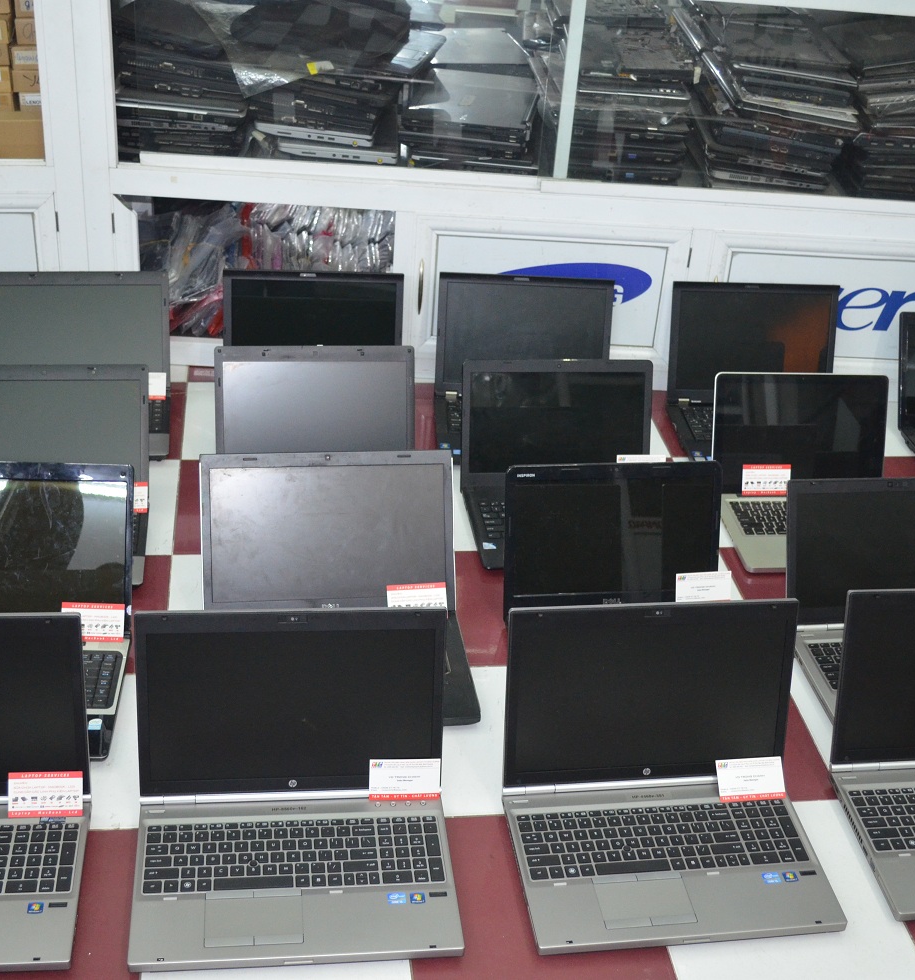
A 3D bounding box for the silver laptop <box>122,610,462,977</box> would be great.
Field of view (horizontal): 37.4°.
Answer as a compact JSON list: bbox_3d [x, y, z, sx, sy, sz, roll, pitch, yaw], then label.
[{"bbox_3d":[-0.186,0.336,1.558,0.373,0.263,0.317,0,32,-8],"label":"silver laptop"}]

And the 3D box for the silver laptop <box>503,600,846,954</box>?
[{"bbox_3d":[0.260,0.332,1.622,0.373,0.261,0.327,-1,32,-9],"label":"silver laptop"}]

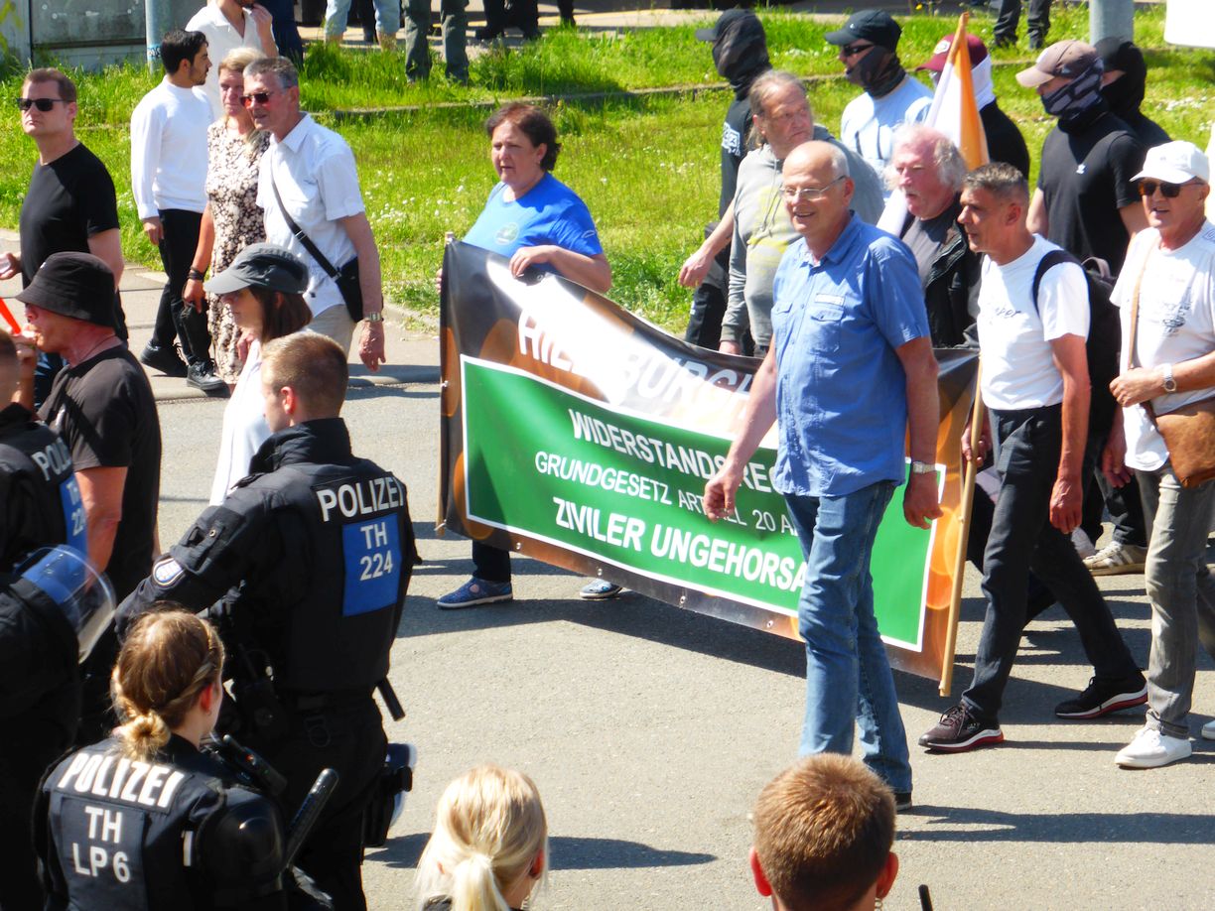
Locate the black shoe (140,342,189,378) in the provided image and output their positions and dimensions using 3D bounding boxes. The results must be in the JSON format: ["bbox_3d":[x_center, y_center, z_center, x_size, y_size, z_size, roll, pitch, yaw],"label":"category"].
[{"bbox_3d":[-2.100,-0.454,31.100,0.290,0.125,0.110,21,16,32],"label":"black shoe"}]

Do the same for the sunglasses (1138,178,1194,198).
[{"bbox_3d":[1.631,-0.773,19.000,0.145,0.050,0.140,3,7,28],"label":"sunglasses"}]

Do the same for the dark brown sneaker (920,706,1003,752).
[{"bbox_3d":[1.058,0.820,19.619,0.295,0.115,0.108,-4,7,-31],"label":"dark brown sneaker"}]

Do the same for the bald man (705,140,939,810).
[{"bbox_3d":[0.595,0.061,17.850,0.570,1.840,0.530,-5,8,-40],"label":"bald man"}]

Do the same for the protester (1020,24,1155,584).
[{"bbox_3d":[1.715,-0.521,23.500,0.440,1.880,0.540,-6,8,-43],"label":"protester"}]

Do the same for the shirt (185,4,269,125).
[{"bbox_3d":[-1.963,-2.009,34.200,0.520,0.720,0.320,-3,6,-25],"label":"shirt"}]

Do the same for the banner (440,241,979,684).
[{"bbox_3d":[0.299,-0.029,21.177,0.250,1.030,3.000,-4,10,-32],"label":"banner"}]

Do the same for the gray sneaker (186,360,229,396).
[{"bbox_3d":[-1.825,-0.355,29.900,0.105,0.120,0.290,-4,7,-32],"label":"gray sneaker"}]

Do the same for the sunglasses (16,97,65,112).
[{"bbox_3d":[-2.045,-1.267,23.700,0.145,0.048,0.145,4,7,30],"label":"sunglasses"}]

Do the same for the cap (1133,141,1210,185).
[{"bbox_3d":[1.668,-0.864,19.400,0.265,0.135,0.180,-6,8,-42],"label":"cap"}]

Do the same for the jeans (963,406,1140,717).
[{"bbox_3d":[1.343,0.323,19.850,0.540,0.930,0.390,-4,7,-33],"label":"jeans"}]

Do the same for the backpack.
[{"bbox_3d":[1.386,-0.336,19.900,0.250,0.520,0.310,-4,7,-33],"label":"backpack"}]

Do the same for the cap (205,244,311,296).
[{"bbox_3d":[-0.917,-0.488,17.200,0.270,0.130,0.185,-2,6,-14],"label":"cap"}]

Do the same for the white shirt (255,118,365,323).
[{"bbox_3d":[-1.101,-0.891,24.300,0.500,0.760,0.330,5,8,43],"label":"white shirt"}]

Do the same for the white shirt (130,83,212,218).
[{"bbox_3d":[-2.065,-1.451,31.000,0.290,0.660,0.470,5,8,42],"label":"white shirt"}]

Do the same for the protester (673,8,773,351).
[{"bbox_3d":[0.540,-0.838,25.600,0.620,1.790,0.520,-2,6,-18],"label":"protester"}]

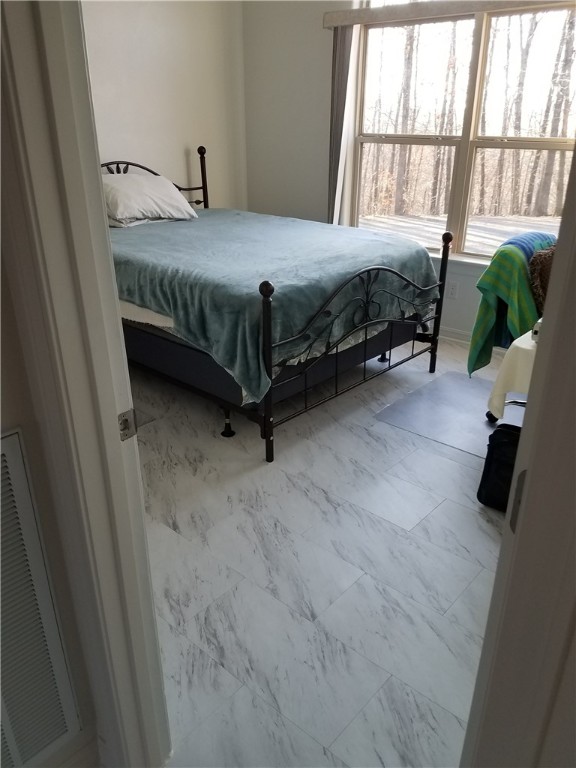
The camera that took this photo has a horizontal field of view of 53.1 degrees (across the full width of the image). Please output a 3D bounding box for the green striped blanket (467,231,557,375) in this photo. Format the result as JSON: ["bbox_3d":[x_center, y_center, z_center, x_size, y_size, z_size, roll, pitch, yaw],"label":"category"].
[{"bbox_3d":[1.160,-0.429,2.967,0.380,0.720,0.380,20,30,38],"label":"green striped blanket"}]

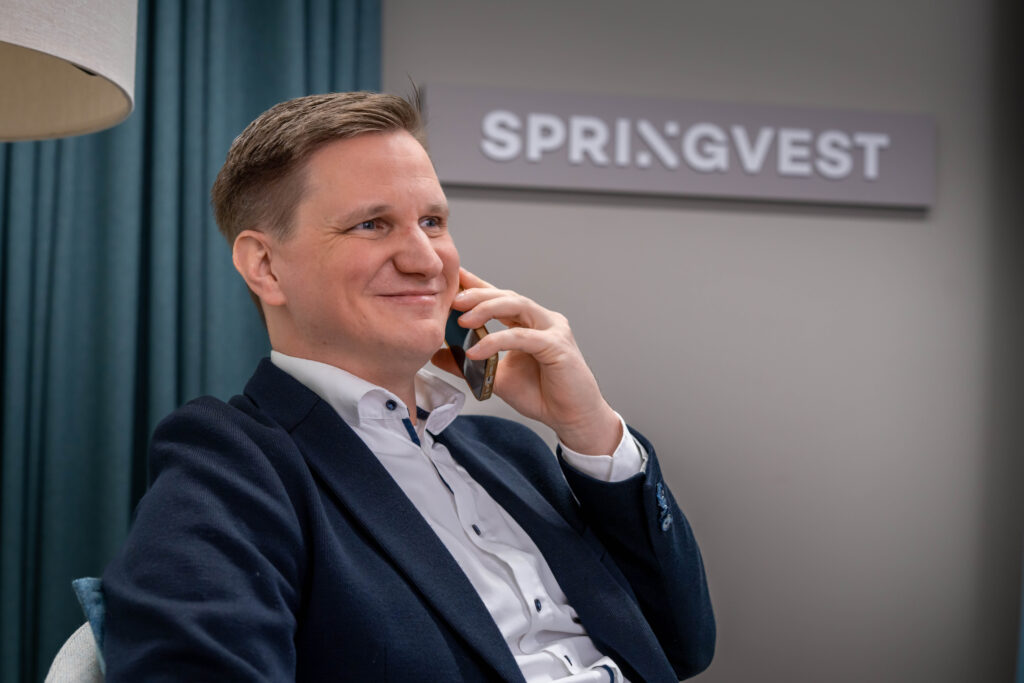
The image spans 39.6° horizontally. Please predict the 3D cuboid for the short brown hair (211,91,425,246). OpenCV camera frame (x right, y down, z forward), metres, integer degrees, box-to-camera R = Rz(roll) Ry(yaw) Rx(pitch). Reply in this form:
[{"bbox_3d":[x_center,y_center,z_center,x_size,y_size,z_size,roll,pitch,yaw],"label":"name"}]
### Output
[{"bbox_3d":[-0.174,-0.145,1.300,0.205,0.172,0.168,-8,-2,41],"label":"short brown hair"}]

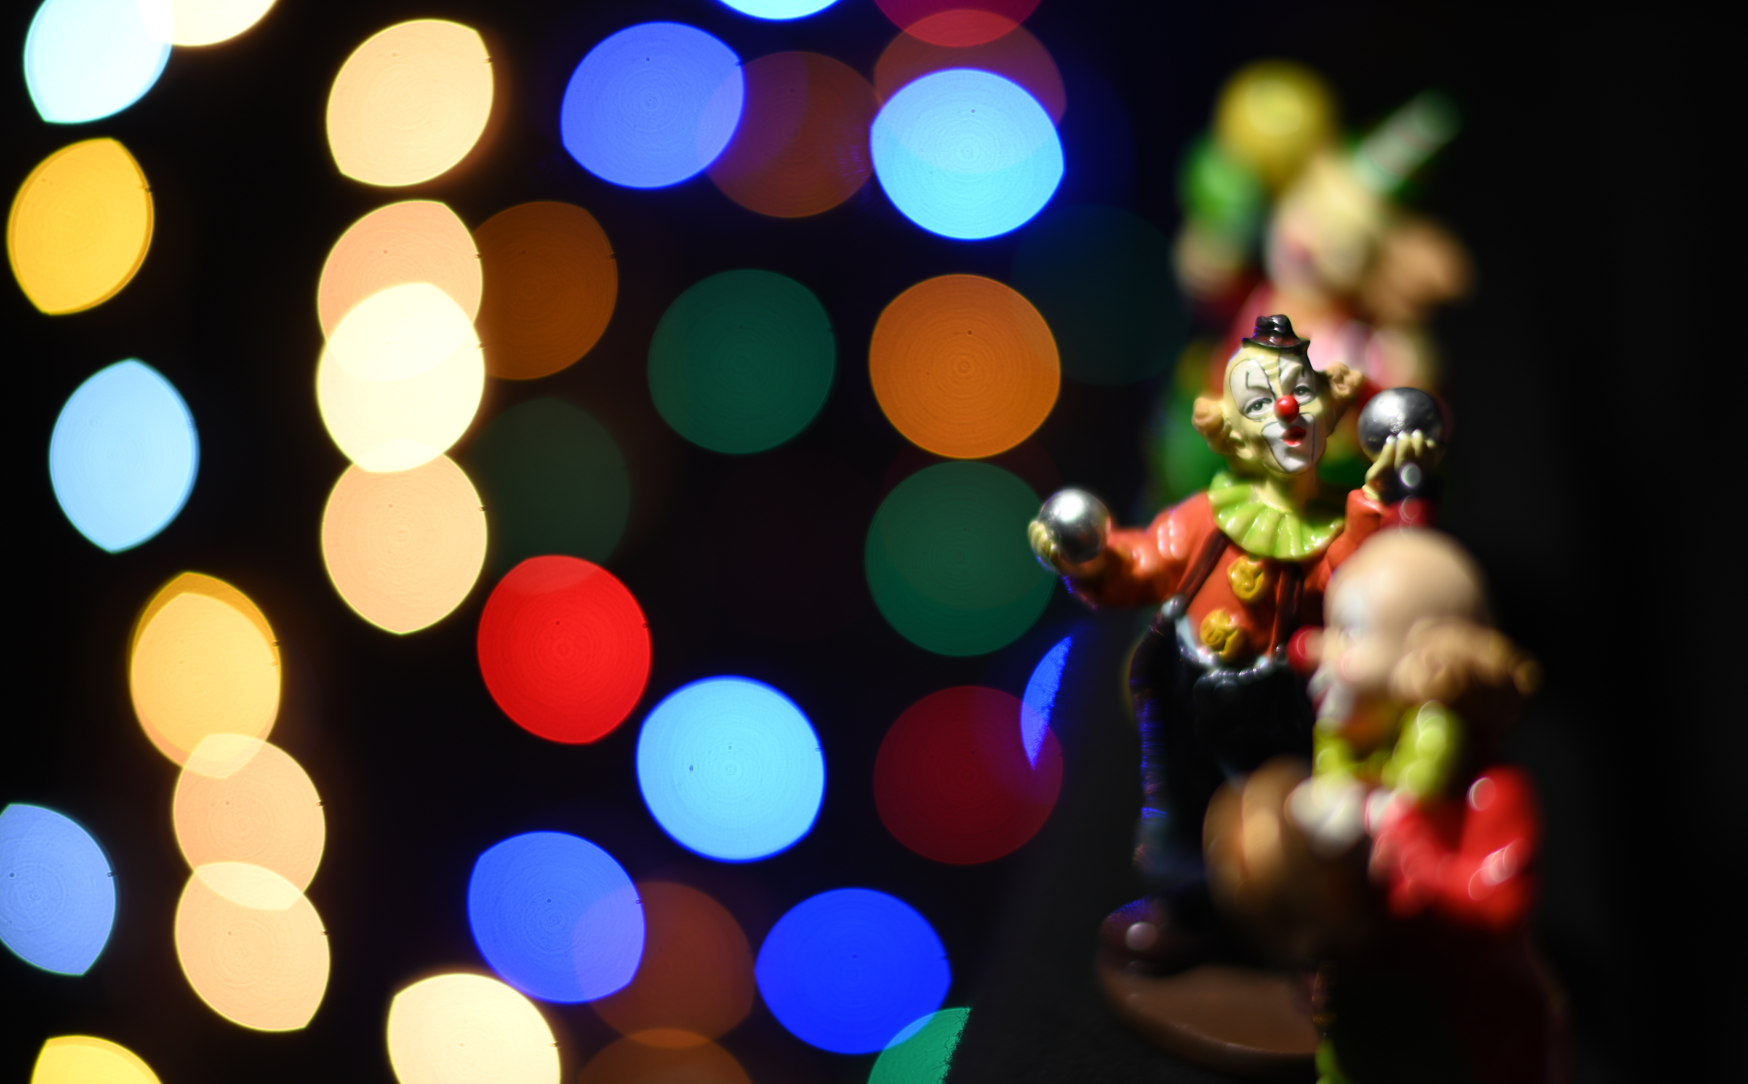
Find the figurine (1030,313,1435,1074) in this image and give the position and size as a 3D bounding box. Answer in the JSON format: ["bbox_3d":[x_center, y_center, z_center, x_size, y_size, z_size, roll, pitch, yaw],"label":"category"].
[{"bbox_3d":[0.070,0.021,0.512,0.075,0.131,0.062,6,19,17],"label":"figurine"}]

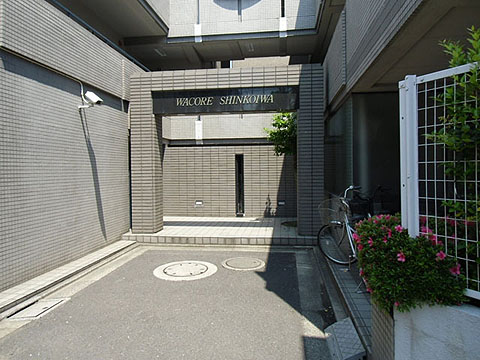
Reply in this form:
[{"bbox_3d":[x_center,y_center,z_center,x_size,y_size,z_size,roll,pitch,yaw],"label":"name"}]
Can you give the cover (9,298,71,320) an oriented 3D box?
[{"bbox_3d":[-2.183,1.417,3.634,0.340,0.040,0.550,0,2,8],"label":"cover"}]

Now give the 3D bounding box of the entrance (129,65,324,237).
[{"bbox_3d":[-0.292,-0.567,7.119,4.029,3.380,0.500,0,2,8],"label":"entrance"}]

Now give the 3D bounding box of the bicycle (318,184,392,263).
[{"bbox_3d":[1.421,0.686,4.273,0.580,1.120,1.650,0,2,8],"label":"bicycle"}]

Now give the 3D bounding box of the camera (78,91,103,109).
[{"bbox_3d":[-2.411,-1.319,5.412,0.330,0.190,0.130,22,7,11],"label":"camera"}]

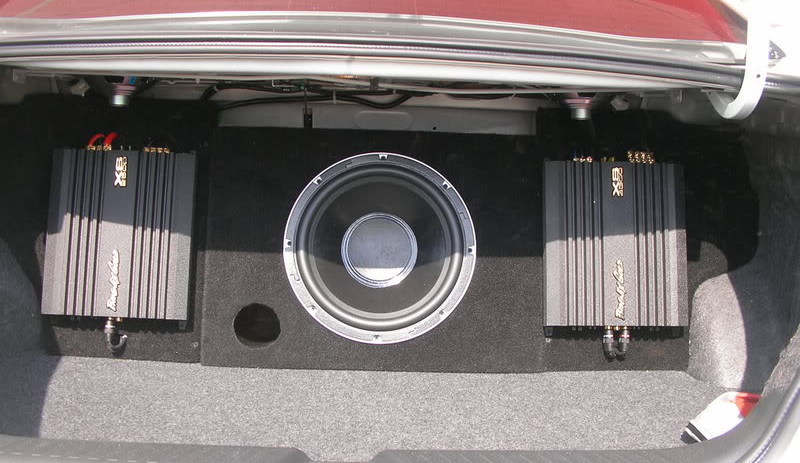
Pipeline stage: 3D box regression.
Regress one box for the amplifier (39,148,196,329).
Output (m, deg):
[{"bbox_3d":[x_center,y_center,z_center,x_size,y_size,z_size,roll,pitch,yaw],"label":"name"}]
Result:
[{"bbox_3d":[-0.443,0.009,1.416,0.233,0.280,0.057,1,-8,1],"label":"amplifier"}]

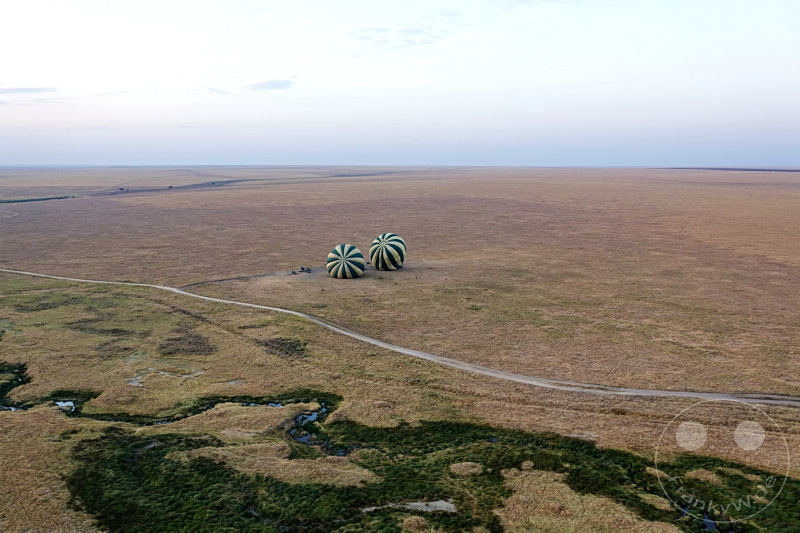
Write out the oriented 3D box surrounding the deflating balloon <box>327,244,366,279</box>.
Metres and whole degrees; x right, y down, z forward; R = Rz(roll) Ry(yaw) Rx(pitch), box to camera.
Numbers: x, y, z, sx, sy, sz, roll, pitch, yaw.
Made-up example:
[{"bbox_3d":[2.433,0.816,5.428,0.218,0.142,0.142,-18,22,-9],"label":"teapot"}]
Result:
[{"bbox_3d":[-31.260,-2.340,359.210,23.000,21.000,26.000,1,-8,5],"label":"deflating balloon"}]

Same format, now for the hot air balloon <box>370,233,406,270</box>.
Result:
[{"bbox_3d":[-6.230,-6.750,381.420,23.000,22.500,26.000,4,-31,21],"label":"hot air balloon"}]

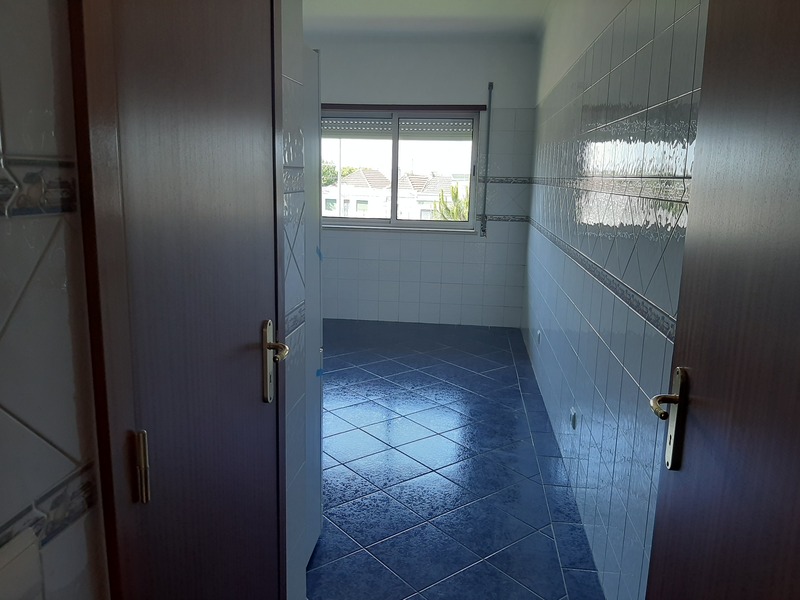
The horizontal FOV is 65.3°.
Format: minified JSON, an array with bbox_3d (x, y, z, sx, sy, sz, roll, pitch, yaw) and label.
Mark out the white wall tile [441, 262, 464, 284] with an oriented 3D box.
[{"bbox_3d":[0.498,-0.257,5.949,0.200,0.199,0.010,2,11,6],"label":"white wall tile"}]

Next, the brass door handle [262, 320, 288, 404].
[{"bbox_3d":[-0.274,0.146,1.359,0.052,0.195,0.119,2,11,6],"label":"brass door handle"}]

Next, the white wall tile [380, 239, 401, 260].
[{"bbox_3d":[-0.098,-0.481,5.953,0.200,0.200,0.010,3,11,6],"label":"white wall tile"}]

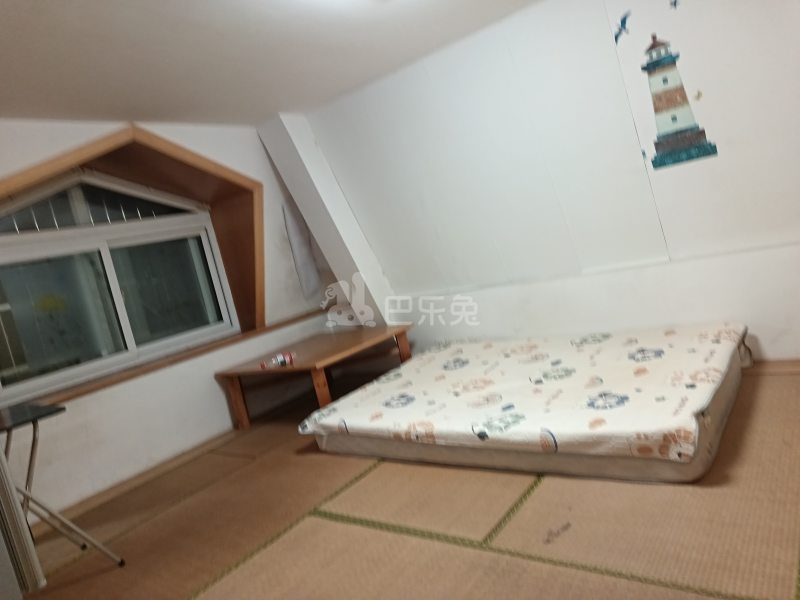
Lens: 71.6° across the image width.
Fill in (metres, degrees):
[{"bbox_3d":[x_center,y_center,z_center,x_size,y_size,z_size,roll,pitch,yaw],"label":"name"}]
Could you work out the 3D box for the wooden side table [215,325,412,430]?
[{"bbox_3d":[-0.569,0.570,4.100,1.050,0.450,1.010,-8,8,39],"label":"wooden side table"}]

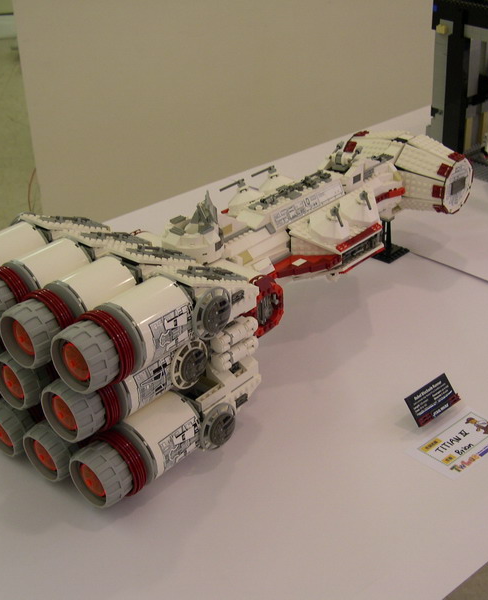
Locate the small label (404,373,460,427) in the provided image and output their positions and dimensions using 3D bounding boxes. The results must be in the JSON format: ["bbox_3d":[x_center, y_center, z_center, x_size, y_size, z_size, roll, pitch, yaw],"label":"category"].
[{"bbox_3d":[0.186,0.100,0.873,0.064,0.032,0.005,-25,-4,-34],"label":"small label"}]

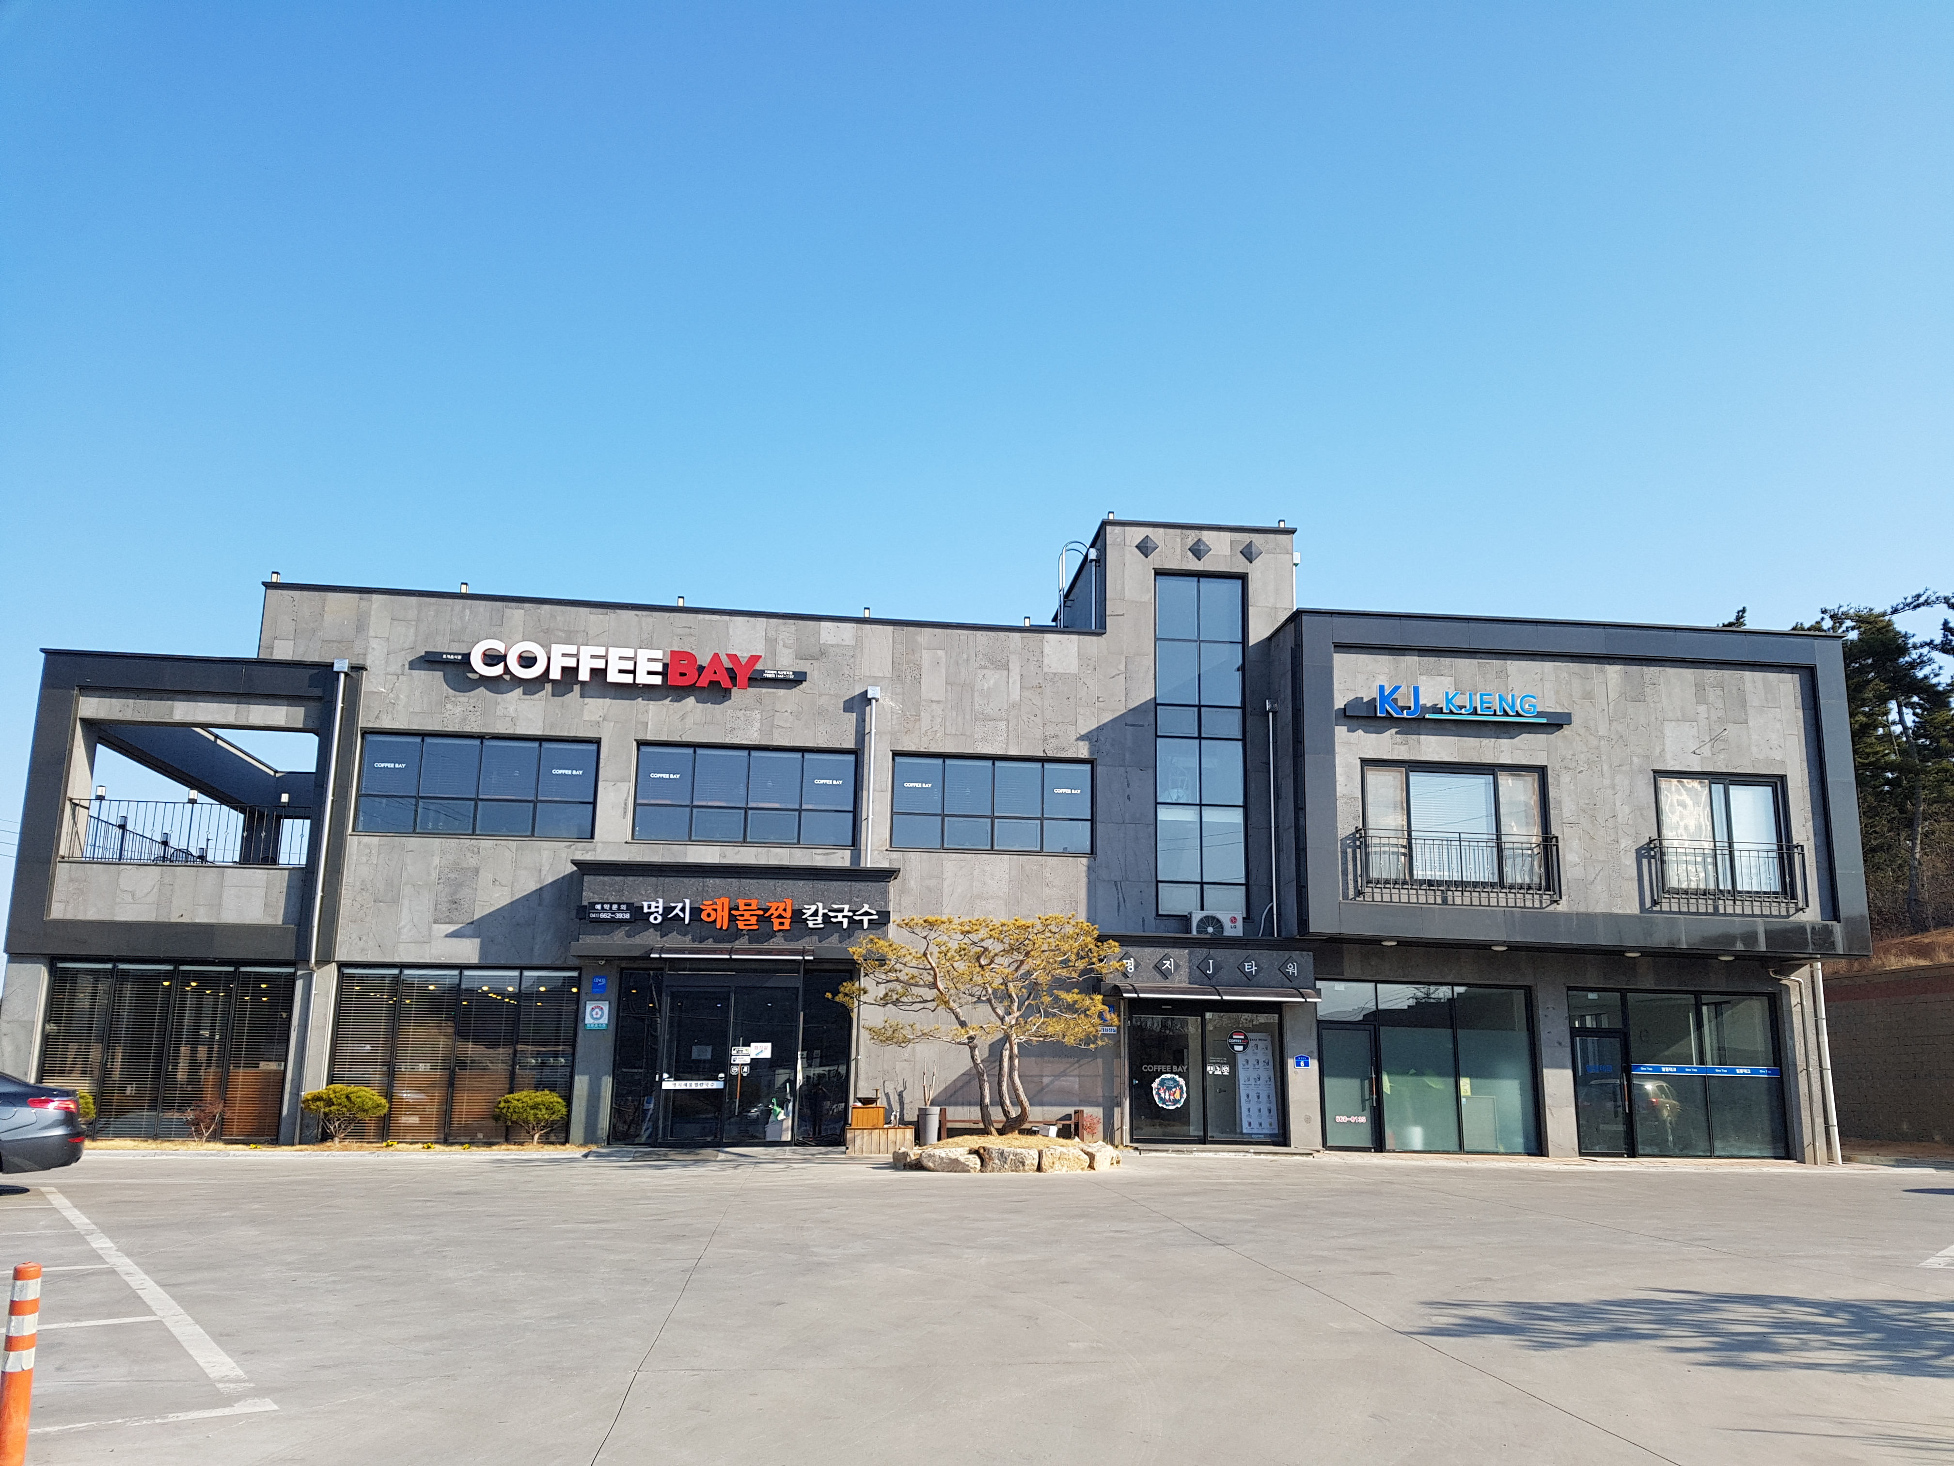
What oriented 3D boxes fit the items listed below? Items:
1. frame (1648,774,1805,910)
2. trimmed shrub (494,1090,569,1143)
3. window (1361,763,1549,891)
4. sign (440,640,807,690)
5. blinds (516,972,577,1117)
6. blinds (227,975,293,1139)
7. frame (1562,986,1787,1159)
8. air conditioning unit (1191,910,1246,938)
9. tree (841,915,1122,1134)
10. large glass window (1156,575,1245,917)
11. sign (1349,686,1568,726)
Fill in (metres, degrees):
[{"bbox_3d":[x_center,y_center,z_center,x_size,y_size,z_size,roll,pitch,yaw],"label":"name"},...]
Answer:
[{"bbox_3d":[11.829,1.644,23.284,2.265,2.045,0.150,2,-12,-6],"label":"frame"},{"bbox_3d":[-6.542,5.634,21.539,1.098,0.807,0.988,2,-11,-6],"label":"trimmed shrub"},{"bbox_3d":[7.444,1.462,22.795,3.000,1.944,0.150,2,-12,-6],"label":"window"},{"bbox_3d":[-5.683,-1.070,23.467,5.866,0.623,0.250,2,-11,-6],"label":"sign"},{"bbox_3d":[-6.368,4.717,21.600,0.822,2.261,0.060,2,-12,-6],"label":"blinds"},{"bbox_3d":[-10.782,4.837,22.065,0.798,2.472,0.050,2,-11,-6],"label":"blinds"},{"bbox_3d":[11.189,5.436,23.399,3.590,2.579,0.150,2,-12,-6],"label":"frame"},{"bbox_3d":[3.821,3.194,23.530,0.860,0.605,0.320,2,-13,-6],"label":"air conditioning unit"},{"bbox_3d":[0.093,4.185,21.189,4.098,3.127,3.200,2,-13,-6],"label":"tree"},{"bbox_3d":[3.599,0.151,23.581,1.486,5.569,0.150,2,-12,-6],"label":"large glass window"},{"bbox_3d":[7.791,-0.420,23.897,3.835,0.581,0.220,2,-13,-6],"label":"sign"}]

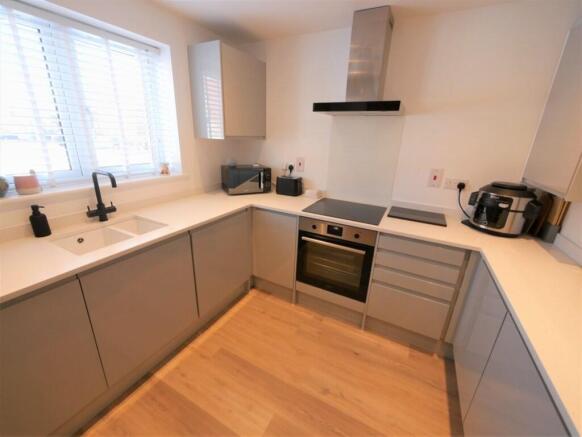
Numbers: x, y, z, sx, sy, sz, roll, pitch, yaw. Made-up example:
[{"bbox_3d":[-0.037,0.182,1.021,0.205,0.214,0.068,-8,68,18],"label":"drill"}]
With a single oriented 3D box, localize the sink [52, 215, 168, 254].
[{"bbox_3d":[-1.056,0.169,1.430,0.380,0.185,0.490,12,21,26],"label":"sink"}]

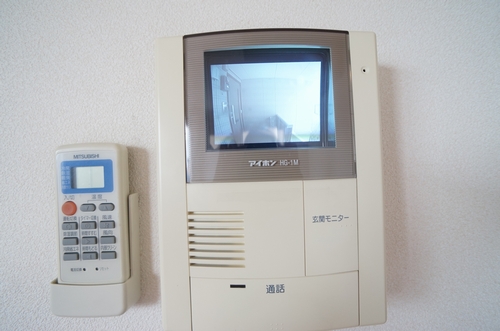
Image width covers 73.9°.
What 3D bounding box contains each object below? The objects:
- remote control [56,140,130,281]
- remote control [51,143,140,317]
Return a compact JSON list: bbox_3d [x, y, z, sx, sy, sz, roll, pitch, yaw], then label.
[{"bbox_3d":[-0.132,0.050,0.284,0.056,0.137,0.018,-1,0,0],"label":"remote control"},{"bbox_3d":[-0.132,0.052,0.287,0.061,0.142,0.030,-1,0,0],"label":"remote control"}]

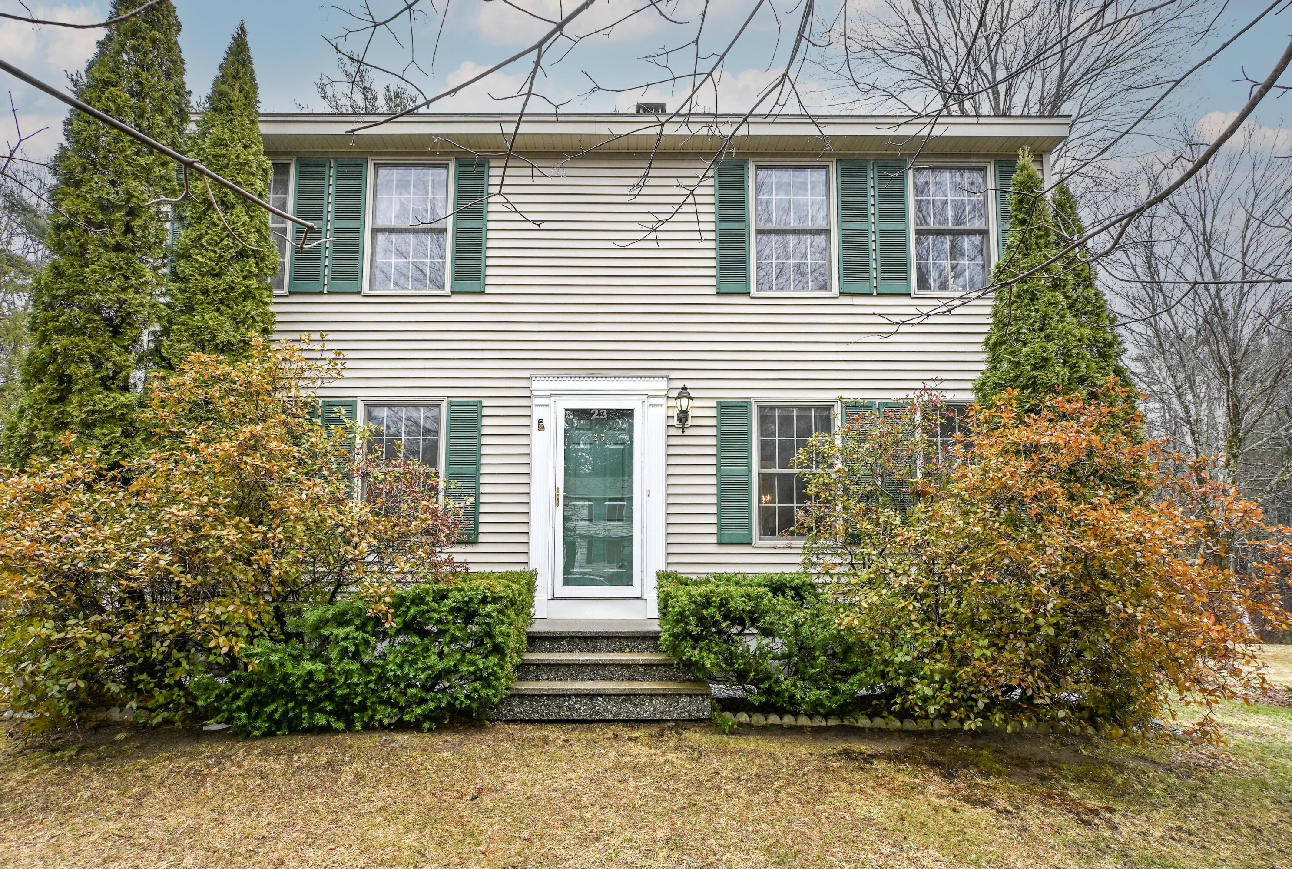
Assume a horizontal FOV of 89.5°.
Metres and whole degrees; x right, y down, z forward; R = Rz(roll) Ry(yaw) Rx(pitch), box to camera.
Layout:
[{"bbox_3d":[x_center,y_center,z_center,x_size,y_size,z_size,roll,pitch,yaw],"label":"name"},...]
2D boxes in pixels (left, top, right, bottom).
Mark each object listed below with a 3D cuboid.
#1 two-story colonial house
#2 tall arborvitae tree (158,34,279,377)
[{"bbox_3d":[-0.504,-0.984,10.733,9.770,7.660,8.400,0,-5,0],"label":"two-story colonial house"},{"bbox_3d":[-4.039,-0.845,6.177,1.300,6.490,1.300,0,-5,0],"label":"tall arborvitae tree"}]

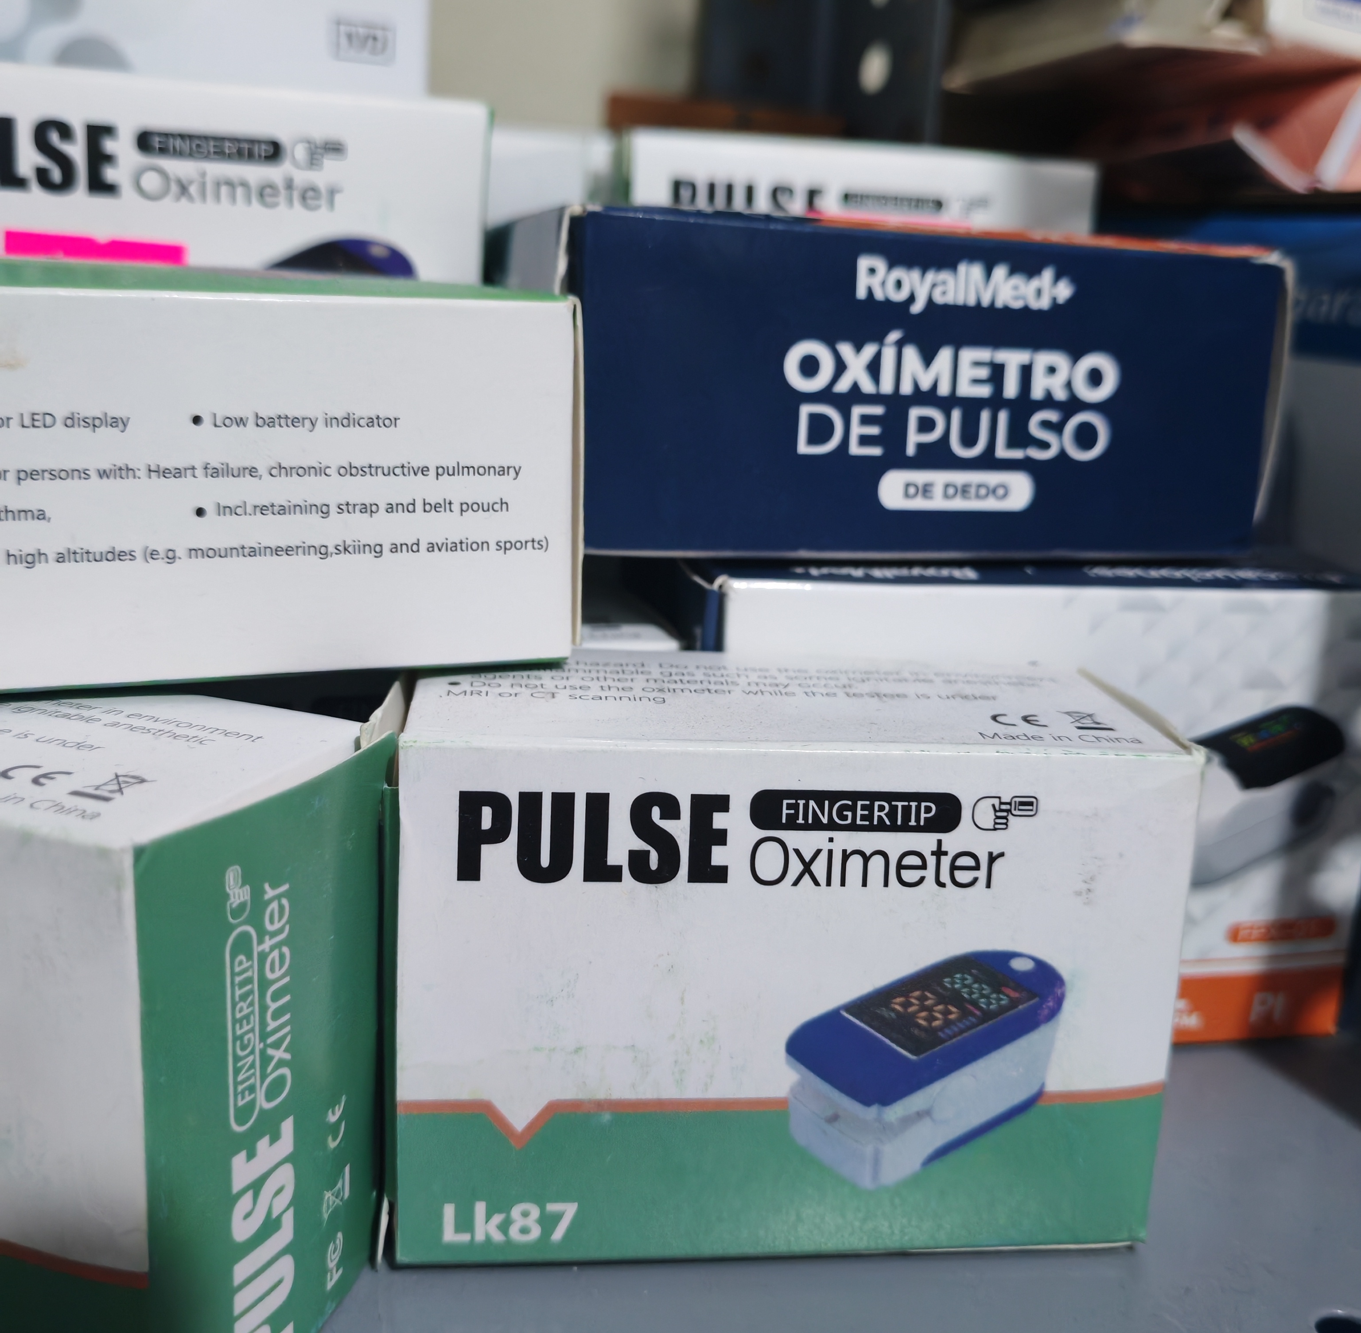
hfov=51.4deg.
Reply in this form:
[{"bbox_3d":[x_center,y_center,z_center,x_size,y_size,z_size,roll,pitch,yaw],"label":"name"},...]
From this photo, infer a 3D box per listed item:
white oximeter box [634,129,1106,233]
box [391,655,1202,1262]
[{"bbox_3d":[0.031,-0.071,0.292,0.090,0.064,0.042,0,13,-9],"label":"white oximeter box"},{"bbox_3d":[0.011,0.035,0.183,0.090,0.064,0.042,1,13,-5],"label":"box"}]

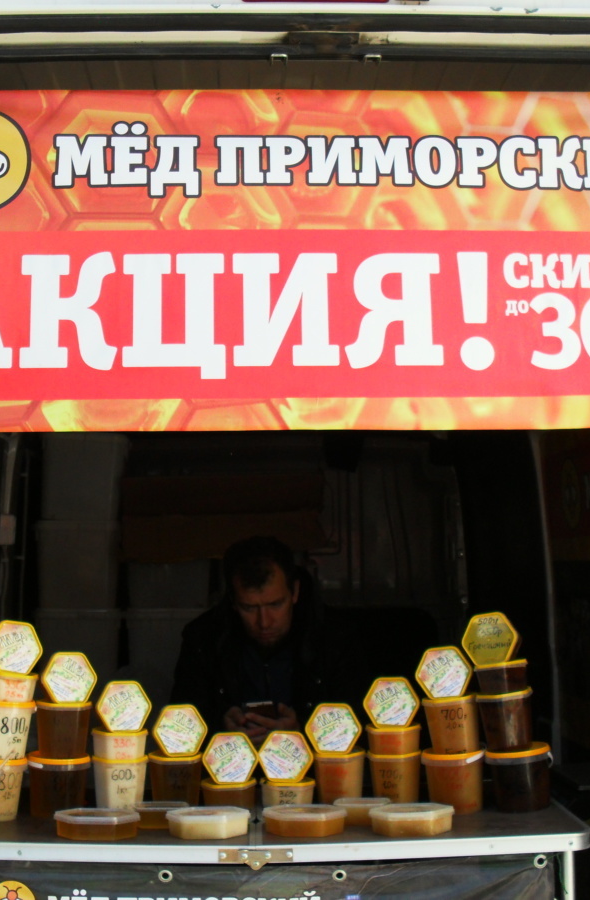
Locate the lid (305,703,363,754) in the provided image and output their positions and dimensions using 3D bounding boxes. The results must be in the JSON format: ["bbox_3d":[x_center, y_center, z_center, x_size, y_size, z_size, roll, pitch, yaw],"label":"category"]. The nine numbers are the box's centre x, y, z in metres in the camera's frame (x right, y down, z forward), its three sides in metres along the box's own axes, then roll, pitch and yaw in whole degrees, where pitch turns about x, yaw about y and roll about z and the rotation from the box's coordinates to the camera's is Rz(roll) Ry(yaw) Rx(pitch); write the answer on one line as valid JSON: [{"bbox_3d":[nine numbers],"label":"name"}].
[{"bbox_3d":[0.080,0.570,2.489,0.112,0.103,0.022,0,-12,0],"label":"lid"}]

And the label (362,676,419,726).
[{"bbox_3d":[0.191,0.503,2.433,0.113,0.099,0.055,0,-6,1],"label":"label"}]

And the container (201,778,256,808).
[{"bbox_3d":[-0.137,0.715,2.510,0.112,0.055,0.099,0,-5,0],"label":"container"}]

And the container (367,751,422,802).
[{"bbox_3d":[0.194,0.645,2.360,0.104,0.112,0.096,0,-5,-2],"label":"container"}]

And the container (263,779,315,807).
[{"bbox_3d":[-0.013,0.714,2.510,0.112,0.055,0.099,0,-5,4],"label":"container"}]

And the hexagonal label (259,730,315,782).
[{"bbox_3d":[-0.018,0.628,2.487,0.112,0.103,0.022,2,-11,0],"label":"hexagonal label"}]

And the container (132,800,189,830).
[{"bbox_3d":[-0.247,0.678,2.253,0.108,0.045,0.082,1,-6,-3],"label":"container"}]

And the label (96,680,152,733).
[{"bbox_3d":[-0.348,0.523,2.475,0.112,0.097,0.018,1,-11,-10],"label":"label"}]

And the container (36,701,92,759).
[{"bbox_3d":[-0.457,0.554,2.404,0.112,0.109,0.101,0,-6,-3],"label":"container"}]

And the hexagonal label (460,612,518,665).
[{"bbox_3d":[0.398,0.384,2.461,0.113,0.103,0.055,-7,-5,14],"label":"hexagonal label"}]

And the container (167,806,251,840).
[{"bbox_3d":[-0.153,0.673,2.191,0.150,0.045,0.095,1,-6,-1],"label":"container"}]

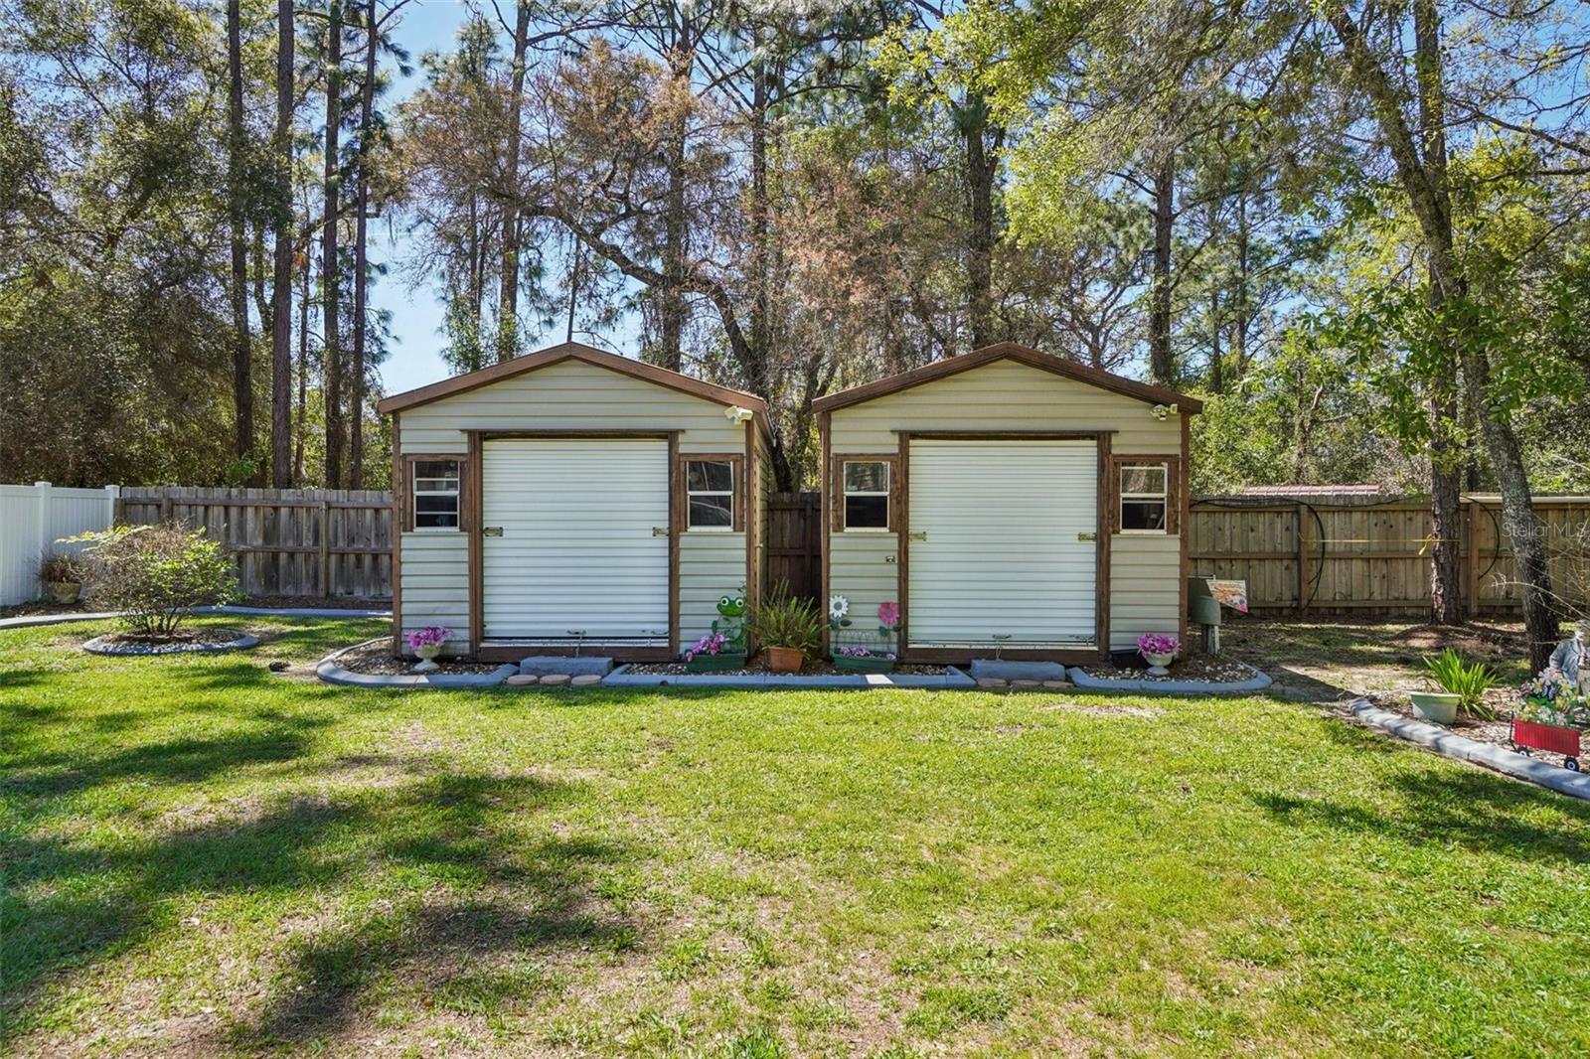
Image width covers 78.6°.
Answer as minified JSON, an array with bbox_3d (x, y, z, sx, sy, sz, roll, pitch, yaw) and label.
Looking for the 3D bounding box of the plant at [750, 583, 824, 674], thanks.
[{"bbox_3d":[-0.068,0.904,8.900,0.660,0.810,0.600,0,1,0],"label":"plant"}]

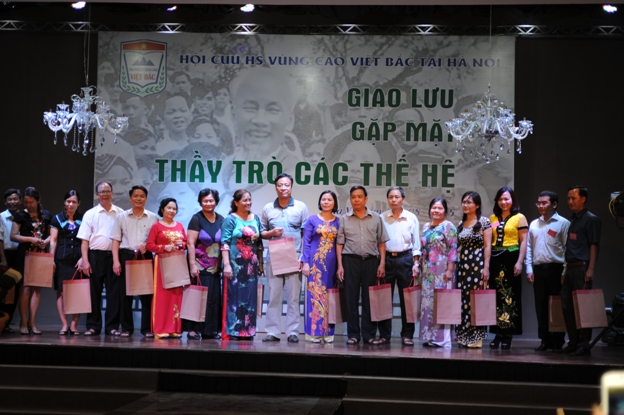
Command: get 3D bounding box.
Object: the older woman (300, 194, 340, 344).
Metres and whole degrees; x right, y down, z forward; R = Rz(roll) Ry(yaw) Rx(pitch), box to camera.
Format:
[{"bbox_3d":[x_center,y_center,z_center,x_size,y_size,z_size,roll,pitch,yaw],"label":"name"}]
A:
[{"bbox_3d":[0.078,0.613,11.880,0.440,1.590,0.330,2,-2,-13],"label":"older woman"}]

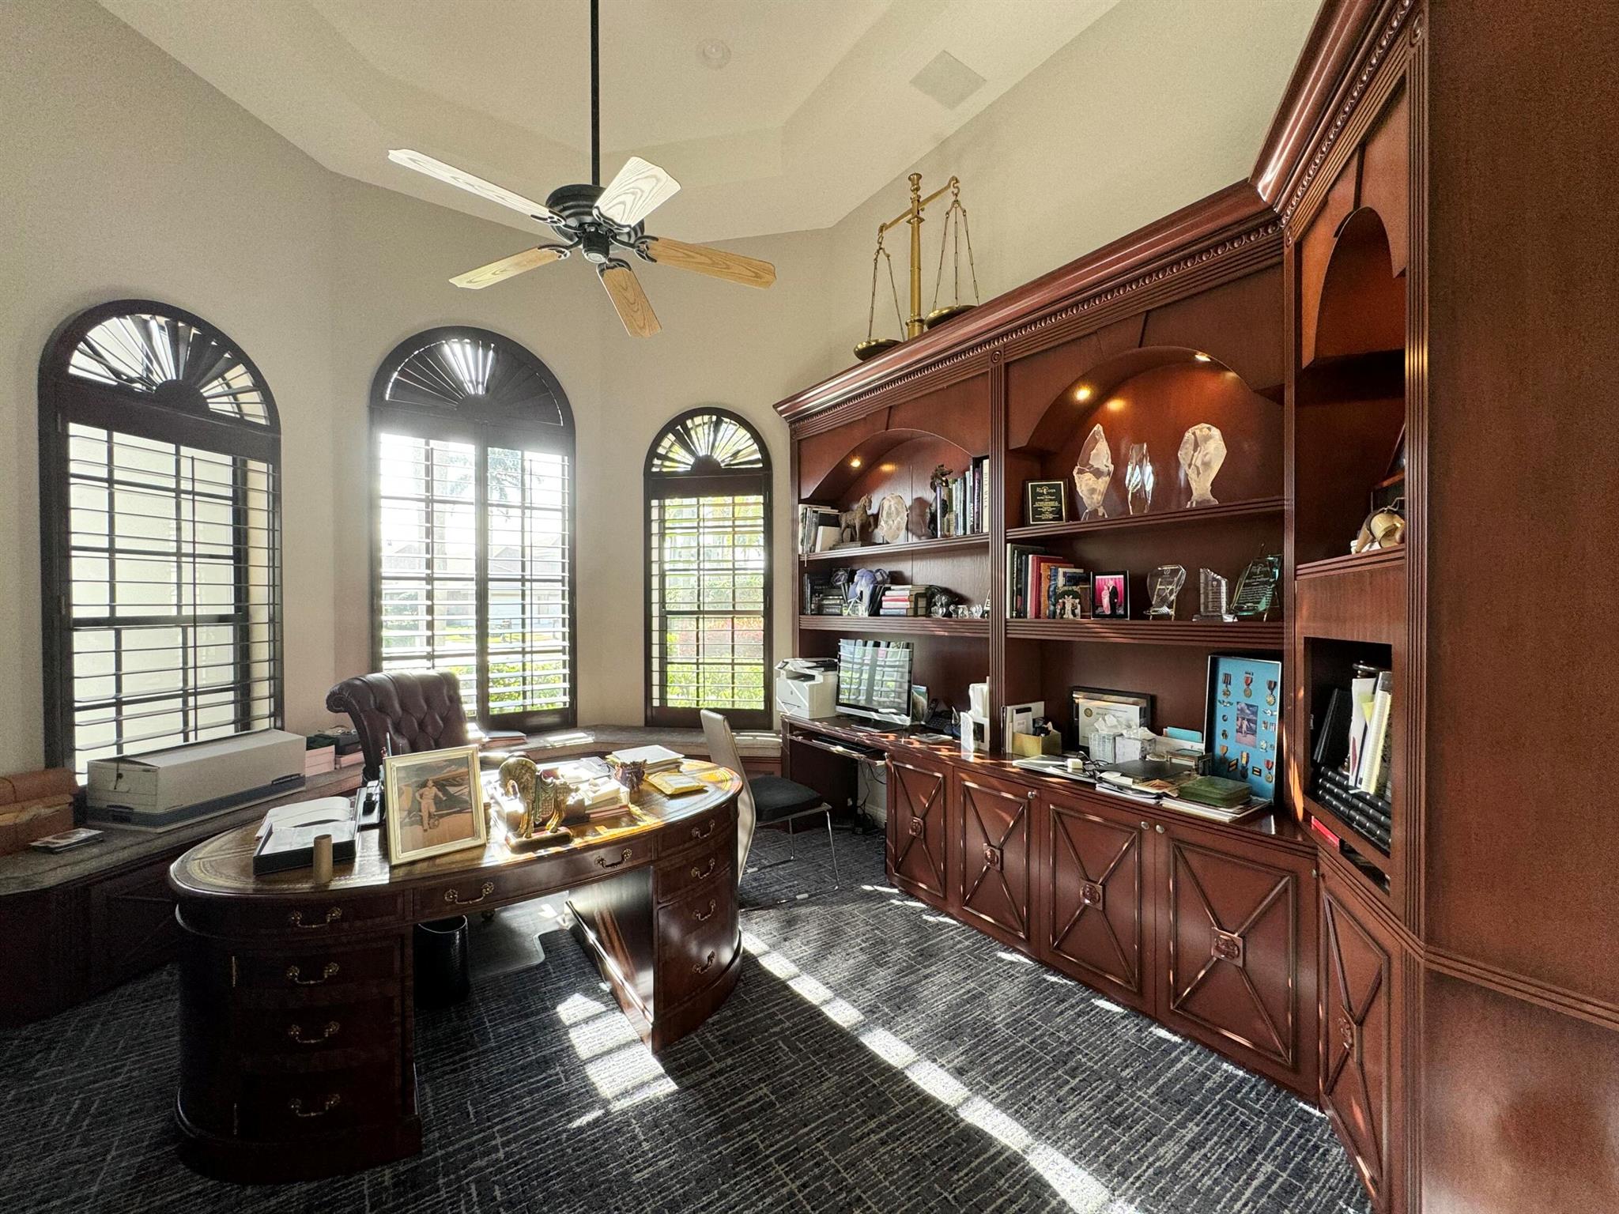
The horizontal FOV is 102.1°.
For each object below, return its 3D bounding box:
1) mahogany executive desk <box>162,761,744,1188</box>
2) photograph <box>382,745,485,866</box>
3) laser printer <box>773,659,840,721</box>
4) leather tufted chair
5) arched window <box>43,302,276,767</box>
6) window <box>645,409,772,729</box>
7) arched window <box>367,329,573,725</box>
[{"bbox_3d":[-1.061,1.087,2.335,1.710,0.765,0.980,-1,1,-41],"label":"mahogany executive desk"},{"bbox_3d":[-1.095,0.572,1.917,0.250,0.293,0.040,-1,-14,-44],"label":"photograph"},{"bbox_3d":[0.062,0.523,4.338,0.410,0.335,0.420,-1,0,-33],"label":"laser printer"},{"bbox_3d":[-1.786,0.907,3.256,0.760,1.120,0.700,0,0,22],"label":"leather tufted chair"},{"bbox_3d":[-3.104,-0.259,3.194,0.120,2.365,1.003,0,0,11],"label":"arched window"},{"bbox_3d":[-0.749,-0.282,4.871,1.003,2.365,0.120,0,0,11],"label":"window"},{"bbox_3d":[-2.309,-0.511,4.596,1.283,2.842,0.120,-1,0,-34],"label":"arched window"}]

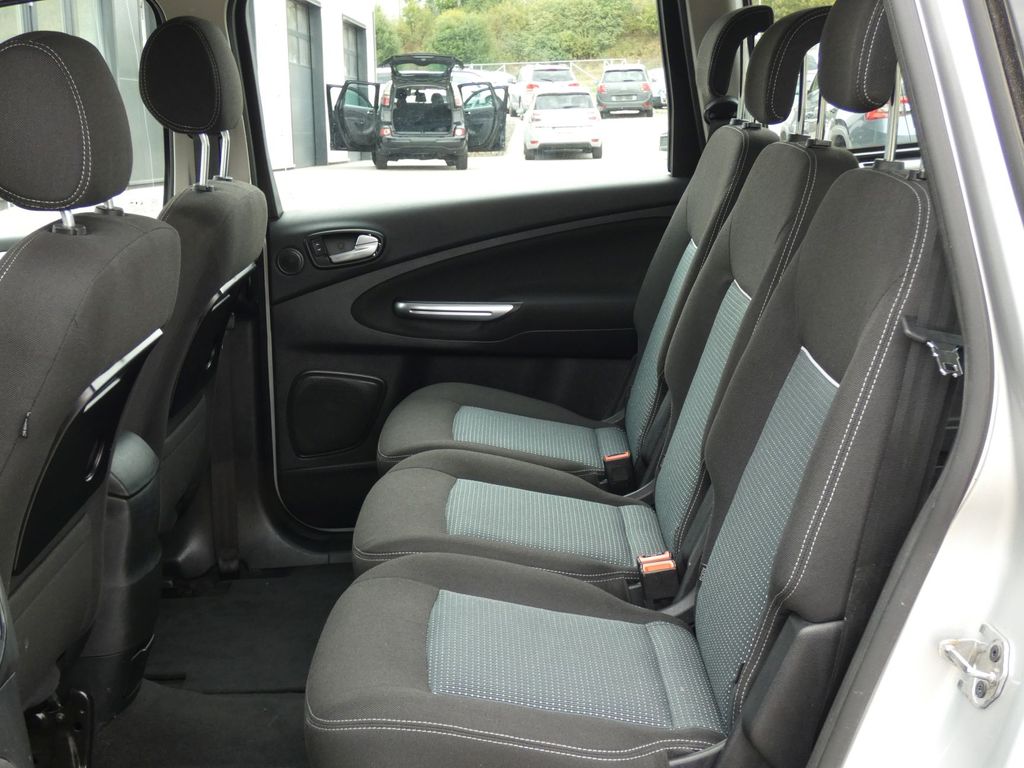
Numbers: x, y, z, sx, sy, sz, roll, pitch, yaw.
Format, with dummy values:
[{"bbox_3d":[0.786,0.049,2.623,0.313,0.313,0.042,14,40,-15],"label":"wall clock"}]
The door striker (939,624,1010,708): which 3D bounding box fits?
[{"bbox_3d":[0.419,0.257,1.160,0.048,0.068,0.056,-1,15,-1],"label":"door striker"}]

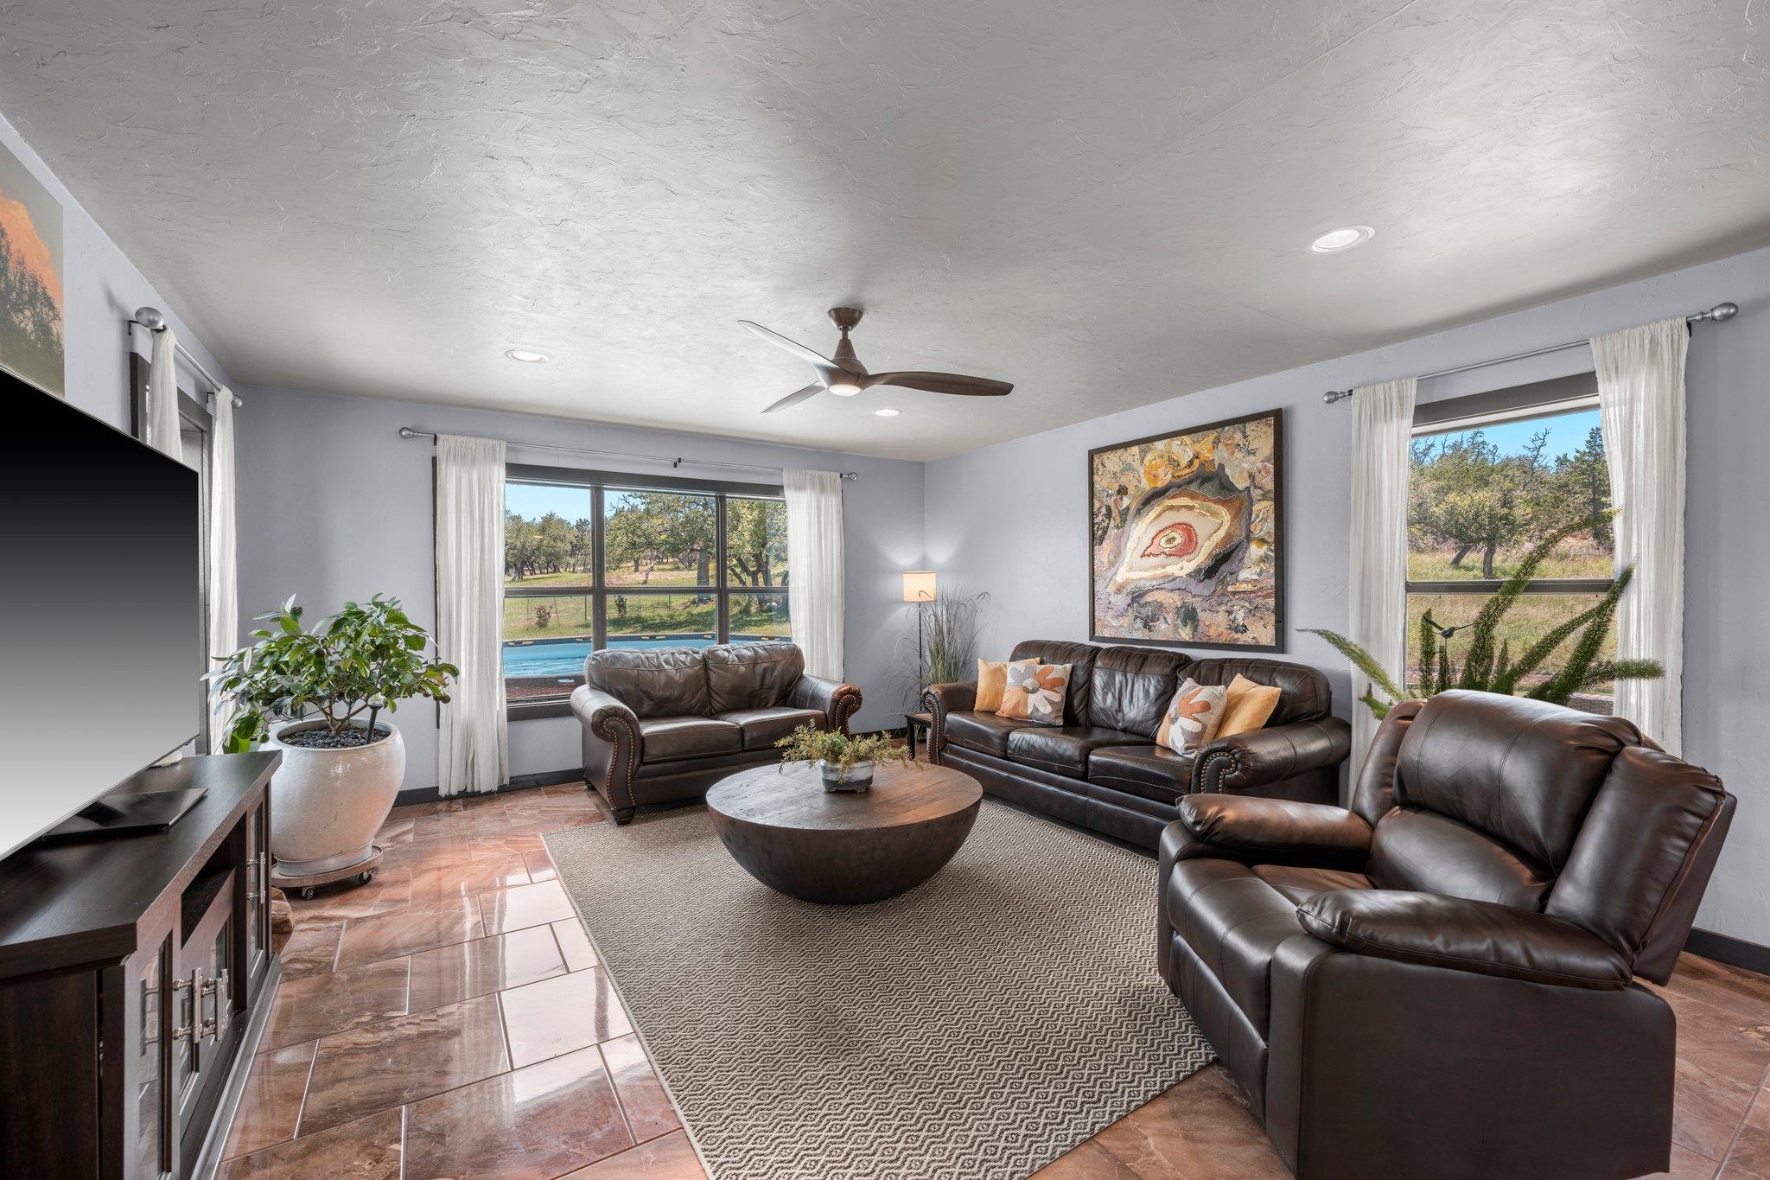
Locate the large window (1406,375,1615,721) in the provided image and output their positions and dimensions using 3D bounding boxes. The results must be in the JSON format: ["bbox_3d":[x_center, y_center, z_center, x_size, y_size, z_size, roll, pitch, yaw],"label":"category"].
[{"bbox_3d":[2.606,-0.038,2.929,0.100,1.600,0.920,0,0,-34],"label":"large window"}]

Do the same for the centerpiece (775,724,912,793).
[{"bbox_3d":[-0.173,0.725,3.025,0.600,0.270,0.450,0,0,0],"label":"centerpiece"}]

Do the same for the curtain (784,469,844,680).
[{"bbox_3d":[-0.577,0.146,5.664,0.540,2.270,0.110,0,0,-31],"label":"curtain"}]

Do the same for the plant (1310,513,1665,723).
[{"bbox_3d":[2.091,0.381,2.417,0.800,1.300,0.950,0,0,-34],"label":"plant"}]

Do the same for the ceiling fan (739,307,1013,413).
[{"bbox_3d":[-0.033,-1.017,2.920,1.280,0.365,1.330,0,0,0],"label":"ceiling fan"}]

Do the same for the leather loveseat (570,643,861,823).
[{"bbox_3d":[-1.145,0.860,4.653,1.700,0.940,1.000,0,0,-32],"label":"leather loveseat"}]

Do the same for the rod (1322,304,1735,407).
[{"bbox_3d":[2.563,-0.936,2.896,0.120,0.090,1.300,0,0,-34],"label":"rod"}]

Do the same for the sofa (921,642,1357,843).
[{"bbox_3d":[1.242,0.826,4.049,0.870,0.955,2.290,0,0,-34],"label":"sofa"}]

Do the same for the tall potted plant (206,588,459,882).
[{"bbox_3d":[-2.510,0.668,3.120,0.970,1.280,0.940,0,0,-39],"label":"tall potted plant"}]

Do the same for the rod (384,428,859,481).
[{"bbox_3d":[-1.623,-0.953,5.088,3.230,0.090,0.120,0,0,-31],"label":"rod"}]

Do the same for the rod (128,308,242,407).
[{"bbox_3d":[-2.920,-0.937,2.921,0.110,0.080,1.440,0,0,-34],"label":"rod"}]

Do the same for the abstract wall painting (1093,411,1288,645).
[{"bbox_3d":[1.735,-0.304,4.120,0.050,1.285,1.250,0,0,-34],"label":"abstract wall painting"}]

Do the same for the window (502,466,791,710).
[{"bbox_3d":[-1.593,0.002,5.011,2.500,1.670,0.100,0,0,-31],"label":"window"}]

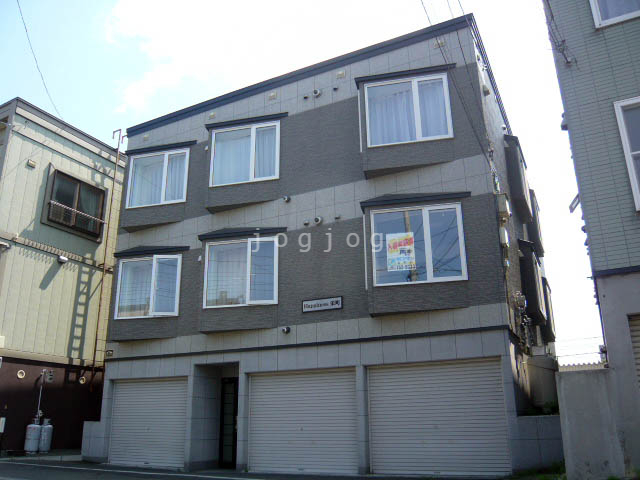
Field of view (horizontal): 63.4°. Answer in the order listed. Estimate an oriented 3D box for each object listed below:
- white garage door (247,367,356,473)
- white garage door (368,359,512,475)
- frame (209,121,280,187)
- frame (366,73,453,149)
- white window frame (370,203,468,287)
[{"bbox_3d":[-0.384,3.719,10.694,2.587,1.965,0.100,-10,-20,24],"label":"white garage door"},{"bbox_3d":[2.128,3.280,9.532,2.528,1.965,0.100,-10,-20,24],"label":"white garage door"},{"bbox_3d":[-1.847,-2.119,12.794,1.798,1.563,0.100,-5,-18,11],"label":"frame"},{"bbox_3d":[1.887,-2.774,11.089,1.793,1.558,0.100,-5,-18,11],"label":"frame"},{"bbox_3d":[1.862,0.089,9.844,1.730,1.523,0.100,-5,-18,11],"label":"white window frame"}]

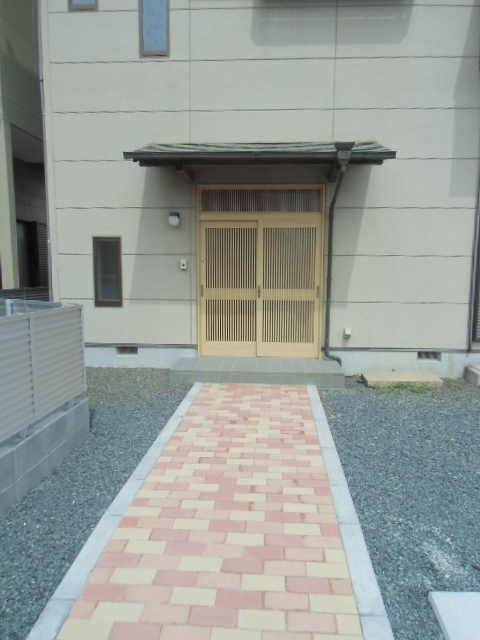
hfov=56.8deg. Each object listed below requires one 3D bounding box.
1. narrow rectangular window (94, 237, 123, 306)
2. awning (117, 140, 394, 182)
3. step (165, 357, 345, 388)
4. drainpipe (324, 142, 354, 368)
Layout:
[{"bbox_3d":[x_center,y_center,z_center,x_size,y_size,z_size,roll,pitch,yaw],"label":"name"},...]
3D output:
[{"bbox_3d":[-1.773,-0.642,5.993,0.381,0.950,0.085,1,7,3],"label":"narrow rectangular window"},{"bbox_3d":[0.229,-1.967,5.237,2.950,0.505,0.960,1,7,3],"label":"awning"},{"bbox_3d":[0.218,0.666,5.665,2.085,0.187,0.770,1,7,3],"label":"step"},{"bbox_3d":[1.185,-0.633,5.312,0.315,2.620,0.970,1,7,3],"label":"drainpipe"}]

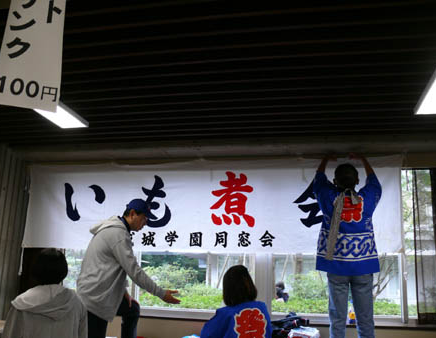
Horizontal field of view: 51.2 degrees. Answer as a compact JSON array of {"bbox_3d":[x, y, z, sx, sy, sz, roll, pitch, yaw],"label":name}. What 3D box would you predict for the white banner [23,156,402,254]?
[{"bbox_3d":[-0.190,0.328,4.083,3.536,0.831,0.050,-1,-13,12],"label":"white banner"}]

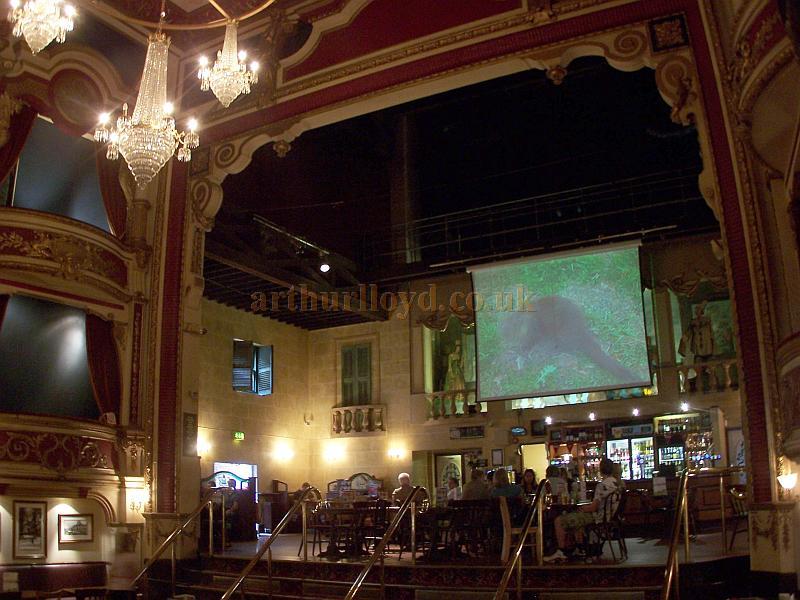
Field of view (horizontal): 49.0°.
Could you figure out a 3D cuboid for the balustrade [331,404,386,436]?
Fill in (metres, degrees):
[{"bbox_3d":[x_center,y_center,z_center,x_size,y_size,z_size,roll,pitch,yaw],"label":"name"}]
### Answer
[{"bbox_3d":[-1.115,3.252,23.600,1.650,0.800,0.250,-8,-15,25],"label":"balustrade"}]

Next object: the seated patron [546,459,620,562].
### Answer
[{"bbox_3d":[2.307,2.648,11.100,0.800,1.280,0.480,-8,-15,25],"label":"seated patron"}]

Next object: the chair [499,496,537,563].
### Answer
[{"bbox_3d":[1.626,3.090,11.800,0.530,0.870,0.440,-1,-13,-1],"label":"chair"}]

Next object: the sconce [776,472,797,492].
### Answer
[{"bbox_3d":[4.313,2.042,9.800,0.130,0.220,0.210,5,-15,-24],"label":"sconce"}]

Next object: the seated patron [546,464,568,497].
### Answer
[{"bbox_3d":[2.344,3.045,12.781,0.460,1.270,0.750,-8,-15,25],"label":"seated patron"}]

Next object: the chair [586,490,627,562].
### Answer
[{"bbox_3d":[2.788,3.030,11.800,0.500,0.910,0.440,-8,-15,28],"label":"chair"}]

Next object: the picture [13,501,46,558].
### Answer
[{"bbox_3d":[-5.346,3.326,12.700,0.040,0.800,0.540,-10,-16,34],"label":"picture"}]

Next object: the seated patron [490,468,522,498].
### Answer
[{"bbox_3d":[1.550,3.001,12.318,0.460,1.240,0.750,-6,-15,19],"label":"seated patron"}]

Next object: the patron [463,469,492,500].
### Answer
[{"bbox_3d":[1.240,3.232,13.413,0.480,1.280,0.750,-6,-15,19],"label":"patron"}]

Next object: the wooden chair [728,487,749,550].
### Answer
[{"bbox_3d":[5.184,3.274,13.100,0.480,0.900,0.430,2,-14,-14],"label":"wooden chair"}]

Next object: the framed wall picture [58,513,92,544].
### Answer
[{"bbox_3d":[-4.917,3.471,13.300,0.040,0.420,0.570,-10,-16,34],"label":"framed wall picture"}]

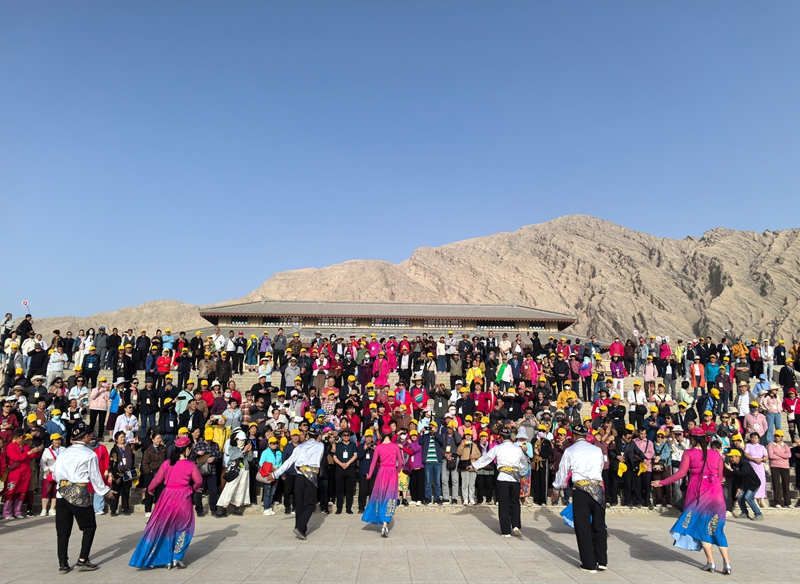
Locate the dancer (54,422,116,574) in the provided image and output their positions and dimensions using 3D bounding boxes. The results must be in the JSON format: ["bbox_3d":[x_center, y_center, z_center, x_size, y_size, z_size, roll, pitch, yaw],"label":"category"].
[{"bbox_3d":[-3.793,2.477,7.670,0.620,1.720,0.500,-1,-12,5],"label":"dancer"}]

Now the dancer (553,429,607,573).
[{"bbox_3d":[2.208,2.536,7.805,0.610,1.710,0.460,0,-12,3],"label":"dancer"}]

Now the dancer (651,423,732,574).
[{"bbox_3d":[3.586,2.550,7.800,0.860,1.690,0.600,-2,-13,8],"label":"dancer"}]

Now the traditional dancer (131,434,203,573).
[{"bbox_3d":[-2.900,2.611,7.892,0.830,1.560,0.620,2,-13,-8],"label":"traditional dancer"}]

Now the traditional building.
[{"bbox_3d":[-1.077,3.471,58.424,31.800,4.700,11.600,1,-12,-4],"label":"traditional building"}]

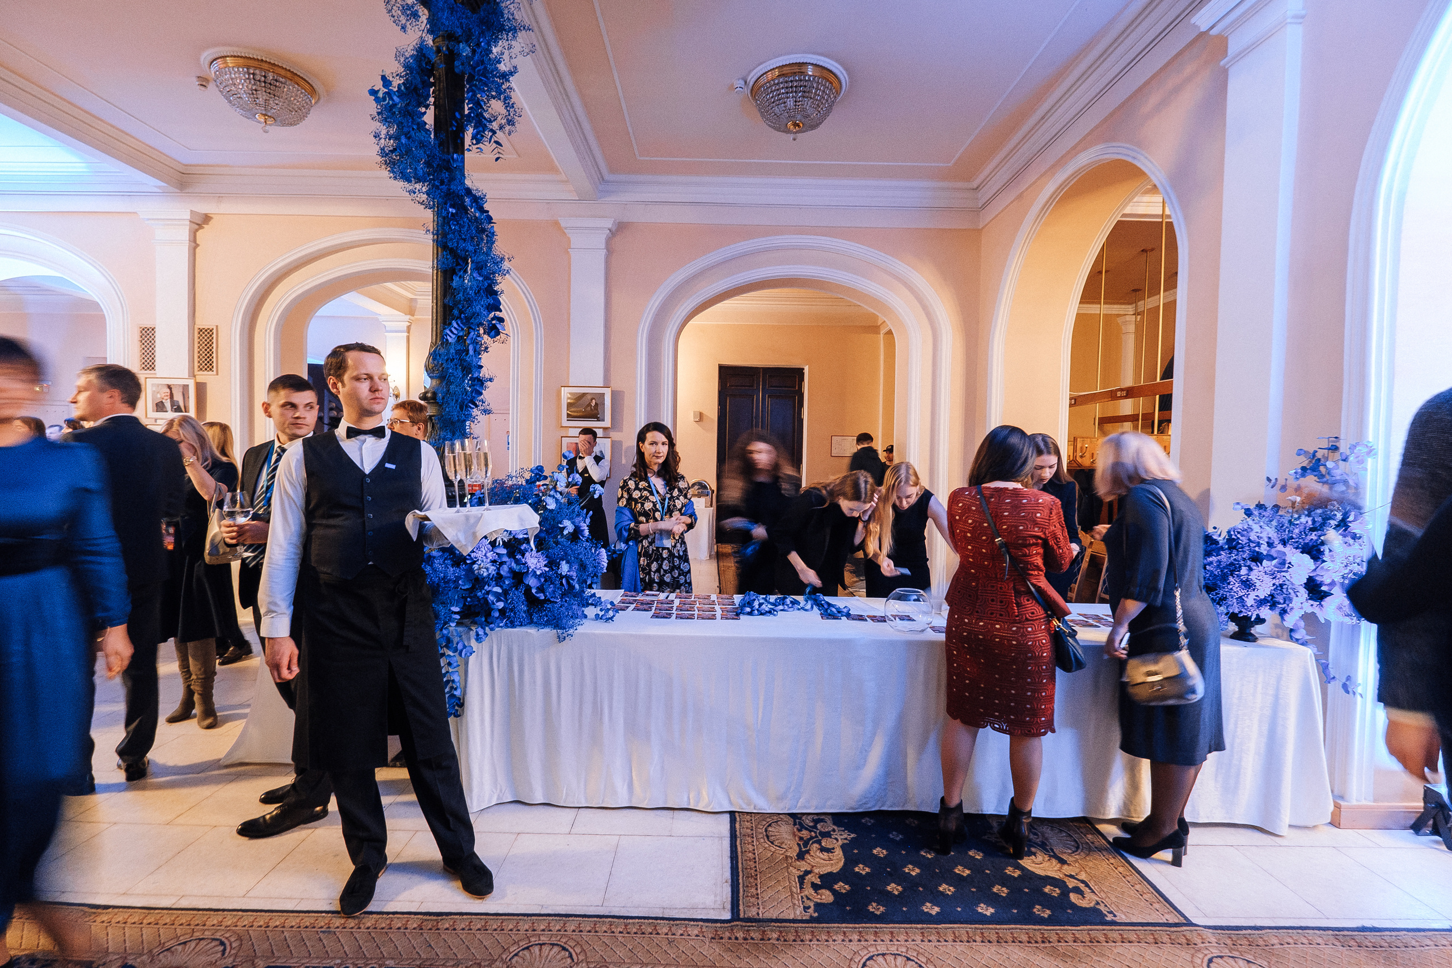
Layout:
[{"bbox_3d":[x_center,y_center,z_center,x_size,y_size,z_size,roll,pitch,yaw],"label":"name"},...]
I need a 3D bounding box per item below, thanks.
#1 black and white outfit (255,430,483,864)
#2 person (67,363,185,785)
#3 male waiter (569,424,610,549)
[{"bbox_3d":[-1.130,0.548,1.995,0.600,1.500,0.360,0,3,-27],"label":"black and white outfit"},{"bbox_3d":[-2.719,0.402,2.707,0.430,1.860,0.510,2,2,34],"label":"person"},{"bbox_3d":[-1.297,0.338,5.728,0.500,1.750,0.370,1,2,10],"label":"male waiter"}]

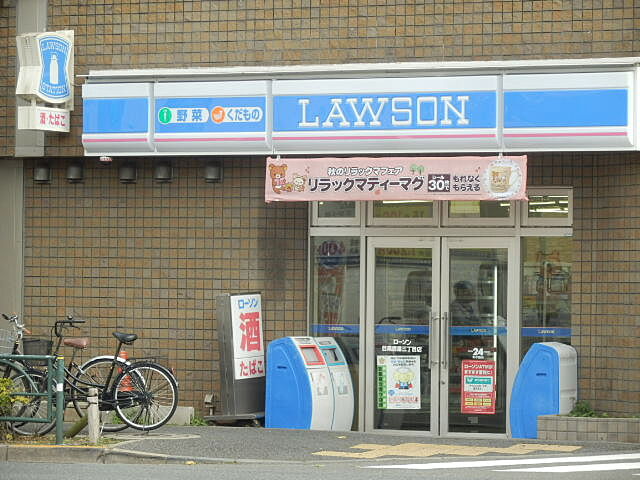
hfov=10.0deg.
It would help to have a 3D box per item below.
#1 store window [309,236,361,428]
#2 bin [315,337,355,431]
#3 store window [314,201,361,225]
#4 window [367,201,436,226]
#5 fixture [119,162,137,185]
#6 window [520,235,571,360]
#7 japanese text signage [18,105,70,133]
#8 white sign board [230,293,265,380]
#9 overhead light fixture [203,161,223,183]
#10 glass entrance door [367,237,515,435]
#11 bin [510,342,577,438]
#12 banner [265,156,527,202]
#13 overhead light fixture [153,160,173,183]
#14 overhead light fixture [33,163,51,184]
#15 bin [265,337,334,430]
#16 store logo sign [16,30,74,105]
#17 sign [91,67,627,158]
[{"bbox_3d":[0.160,0.978,38.731,0.629,2.041,0.080,0,-1,28],"label":"store window"},{"bbox_3d":[0.002,1.514,38.425,0.570,0.980,0.410,0,-1,30],"label":"bin"},{"bbox_3d":[0.174,-0.345,38.750,0.599,0.406,0.080,0,-1,28],"label":"store window"},{"bbox_3d":[0.805,-0.315,35.484,0.777,0.368,0.081,0,-1,30],"label":"window"},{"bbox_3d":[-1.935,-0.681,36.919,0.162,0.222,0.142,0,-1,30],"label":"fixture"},{"bbox_3d":[2.146,0.924,34.697,0.548,1.914,0.081,0,-1,30],"label":"window"},{"bbox_3d":[-2.750,-1.197,36.534,0.215,0.222,0.600,0,-1,30],"label":"japanese text signage"},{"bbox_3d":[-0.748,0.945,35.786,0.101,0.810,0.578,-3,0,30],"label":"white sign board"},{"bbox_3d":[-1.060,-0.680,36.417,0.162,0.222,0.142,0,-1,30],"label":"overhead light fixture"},{"bbox_3d":[1.251,0.997,38.123,1.730,2.061,0.090,0,-1,28],"label":"glass entrance door"},{"bbox_3d":[2.104,1.418,34.375,0.516,0.895,0.369,0,-1,30],"label":"bin"},{"bbox_3d":[0.748,-0.612,36.992,2.971,0.447,0.030,0,-1,28],"label":"banner"},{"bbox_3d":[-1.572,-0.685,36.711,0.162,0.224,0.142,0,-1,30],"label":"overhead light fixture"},{"bbox_3d":[-3.013,-0.719,39.601,0.165,0.225,0.175,0,-1,28],"label":"overhead light fixture"},{"bbox_3d":[-0.189,1.380,35.338,0.531,0.890,0.432,0,-1,30],"label":"bin"},{"bbox_3d":[-2.752,-1.714,36.530,0.235,0.708,0.623,0,-1,30],"label":"store logo sign"},{"bbox_3d":[0.361,-1.272,37.314,6.328,0.812,0.340,0,-1,28],"label":"sign"}]

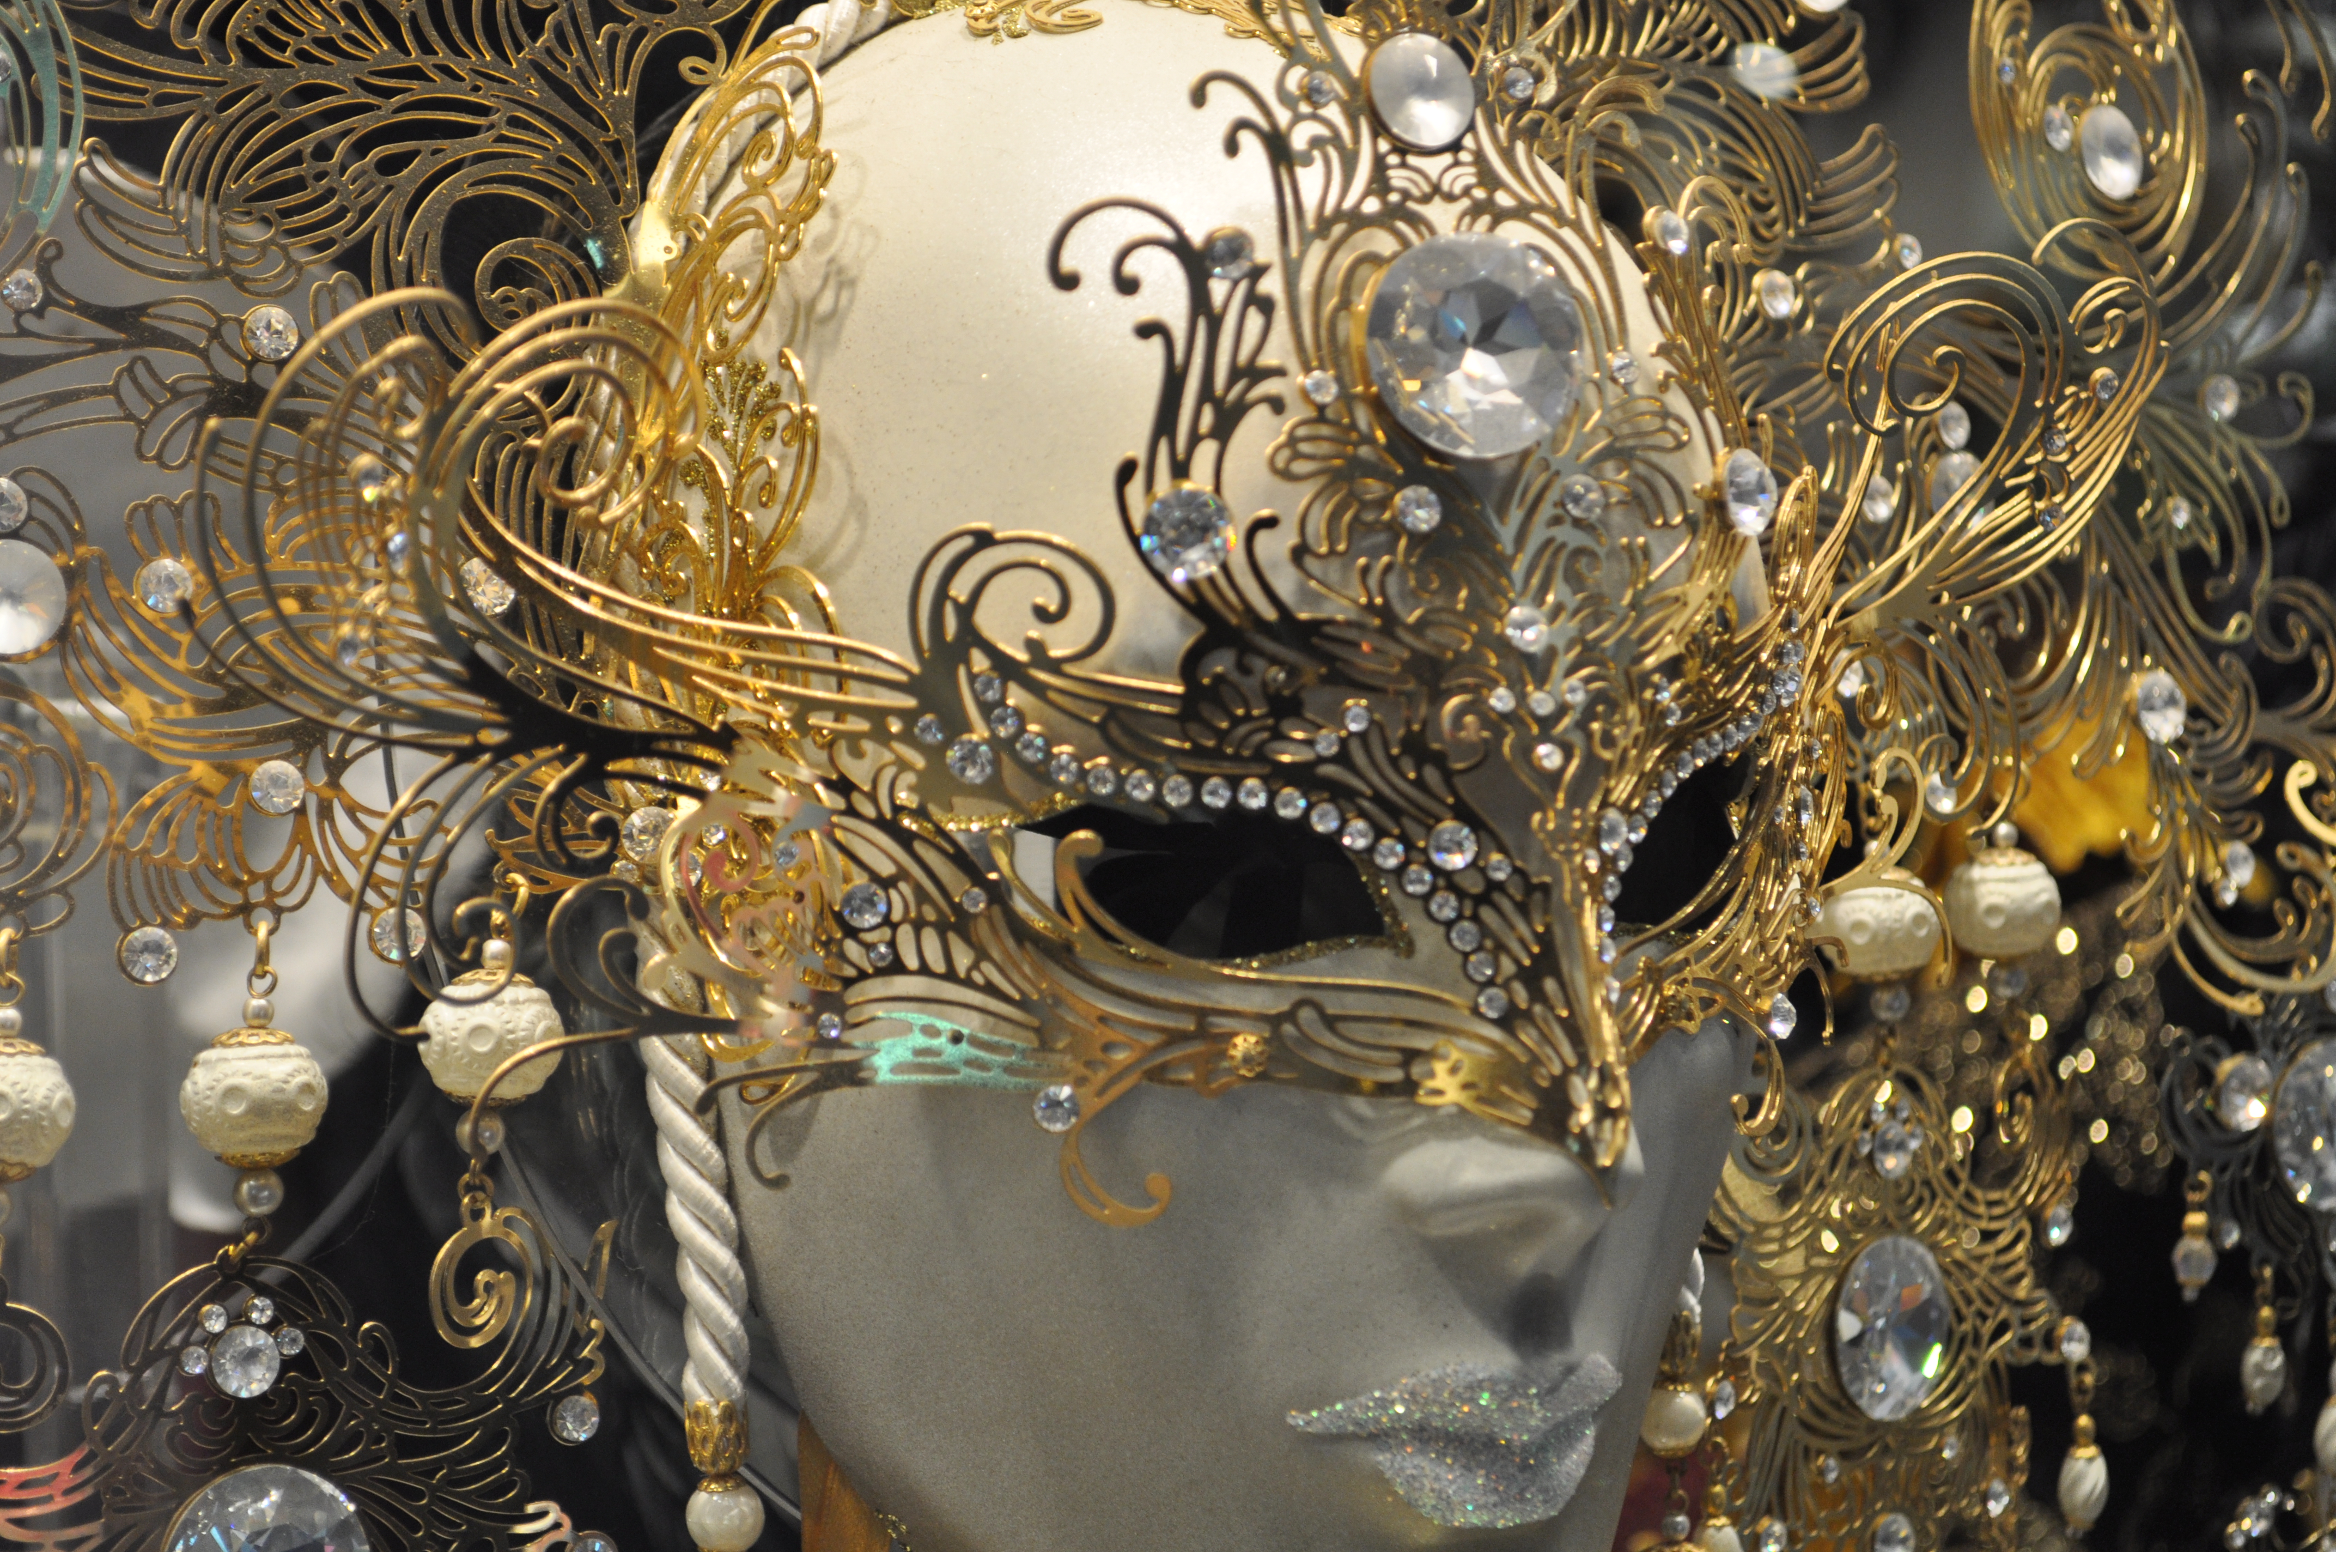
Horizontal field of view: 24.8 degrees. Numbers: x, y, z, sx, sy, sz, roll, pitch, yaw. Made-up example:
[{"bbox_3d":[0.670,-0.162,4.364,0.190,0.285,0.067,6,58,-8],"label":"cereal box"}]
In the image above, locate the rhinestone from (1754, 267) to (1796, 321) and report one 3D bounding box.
[{"bbox_3d":[0.094,-0.075,0.825,0.008,0.008,0.003,-4,-1,-40],"label":"rhinestone"}]

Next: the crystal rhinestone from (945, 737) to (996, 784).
[{"bbox_3d":[-0.025,-0.002,0.673,0.006,0.006,0.003,0,2,0],"label":"crystal rhinestone"}]

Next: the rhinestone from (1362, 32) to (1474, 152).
[{"bbox_3d":[0.032,-0.086,0.670,0.015,0.015,0.006,0,-10,-28],"label":"rhinestone"}]

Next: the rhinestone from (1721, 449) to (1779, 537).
[{"bbox_3d":[0.082,-0.040,0.748,0.012,0.012,0.005,-5,-1,-44],"label":"rhinestone"}]

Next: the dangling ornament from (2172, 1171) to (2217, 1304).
[{"bbox_3d":[0.179,0.080,0.930,0.008,0.023,0.008,2,7,0],"label":"dangling ornament"}]

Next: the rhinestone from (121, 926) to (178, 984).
[{"bbox_3d":[-0.138,0.024,0.722,0.008,0.008,0.004,-2,-1,-25],"label":"rhinestone"}]

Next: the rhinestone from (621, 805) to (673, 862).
[{"bbox_3d":[-0.073,0.008,0.745,0.007,0.007,0.003,3,-3,7],"label":"rhinestone"}]

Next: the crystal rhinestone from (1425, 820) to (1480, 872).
[{"bbox_3d":[0.036,0.009,0.670,0.006,0.006,0.003,-1,2,-10],"label":"crystal rhinestone"}]

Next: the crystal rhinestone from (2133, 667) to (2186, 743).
[{"bbox_3d":[0.151,-0.011,0.810,0.011,0.011,0.004,-1,0,-38],"label":"crystal rhinestone"}]

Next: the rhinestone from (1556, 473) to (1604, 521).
[{"bbox_3d":[0.051,-0.035,0.662,0.006,0.006,0.003,0,-6,-31],"label":"rhinestone"}]

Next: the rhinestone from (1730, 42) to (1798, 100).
[{"bbox_3d":[0.090,-0.106,0.800,0.011,0.010,0.004,1,-24,-19],"label":"rhinestone"}]

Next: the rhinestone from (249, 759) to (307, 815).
[{"bbox_3d":[-0.118,0.001,0.703,0.007,0.007,0.004,-1,-4,-19],"label":"rhinestone"}]

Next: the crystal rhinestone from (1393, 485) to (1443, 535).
[{"bbox_3d":[0.031,-0.034,0.669,0.006,0.006,0.003,-1,2,-19],"label":"crystal rhinestone"}]

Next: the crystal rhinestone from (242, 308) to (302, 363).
[{"bbox_3d":[-0.119,-0.058,0.703,0.007,0.007,0.004,-1,0,-19],"label":"crystal rhinestone"}]

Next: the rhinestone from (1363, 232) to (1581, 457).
[{"bbox_3d":[0.038,-0.053,0.660,0.028,0.028,0.011,0,-7,-28],"label":"rhinestone"}]

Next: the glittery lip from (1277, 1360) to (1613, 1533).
[{"bbox_3d":[0.042,0.087,0.692,0.050,0.021,0.019,-5,3,-29],"label":"glittery lip"}]

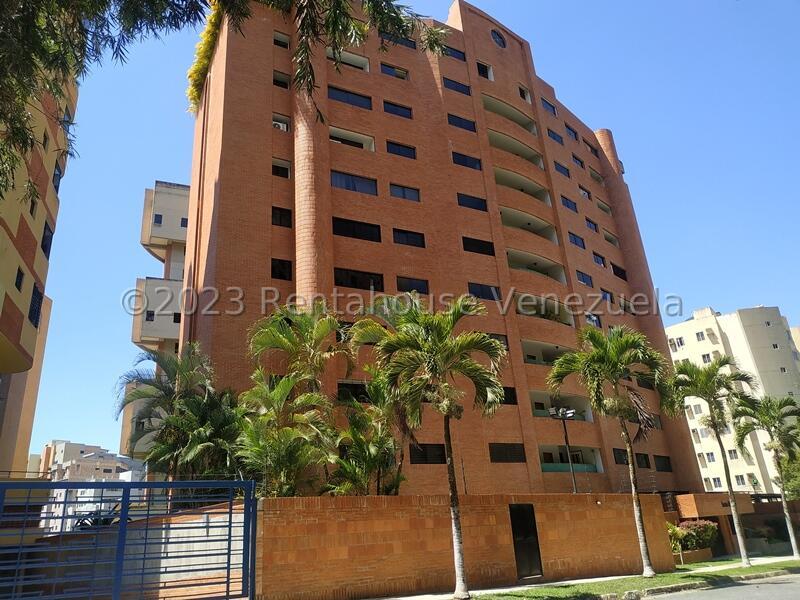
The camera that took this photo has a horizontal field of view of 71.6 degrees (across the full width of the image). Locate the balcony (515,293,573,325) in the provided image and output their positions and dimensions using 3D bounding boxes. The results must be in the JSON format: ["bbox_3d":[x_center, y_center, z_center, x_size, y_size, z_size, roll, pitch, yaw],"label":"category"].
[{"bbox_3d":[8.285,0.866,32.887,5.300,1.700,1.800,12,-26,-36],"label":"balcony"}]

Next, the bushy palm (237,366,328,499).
[{"bbox_3d":[-3.680,4.298,17.761,2.715,4.114,2.715,5,-23,-23],"label":"bushy palm"}]

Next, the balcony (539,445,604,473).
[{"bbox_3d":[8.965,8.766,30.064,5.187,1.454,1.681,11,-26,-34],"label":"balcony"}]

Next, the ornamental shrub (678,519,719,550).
[{"bbox_3d":[13.038,10.242,24.228,1.800,1.350,1.100,8,-24,-29],"label":"ornamental shrub"}]

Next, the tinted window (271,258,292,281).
[{"bbox_3d":[-5.666,-1.418,26.443,0.980,1.016,0.150,7,-24,-27],"label":"tinted window"}]

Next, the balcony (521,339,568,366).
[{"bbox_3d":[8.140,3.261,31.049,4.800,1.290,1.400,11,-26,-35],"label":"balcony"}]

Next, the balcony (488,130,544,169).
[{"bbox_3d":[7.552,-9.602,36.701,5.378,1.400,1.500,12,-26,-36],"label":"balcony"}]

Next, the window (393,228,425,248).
[{"bbox_3d":[0.467,-3.219,29.106,1.826,0.814,0.200,7,-24,-26],"label":"window"}]

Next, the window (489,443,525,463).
[{"bbox_3d":[5.390,7.708,27.873,2.163,0.920,0.150,8,-24,-28],"label":"window"}]

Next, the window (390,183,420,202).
[{"bbox_3d":[0.310,-6.083,31.583,1.911,0.829,0.150,7,-24,-27],"label":"window"}]

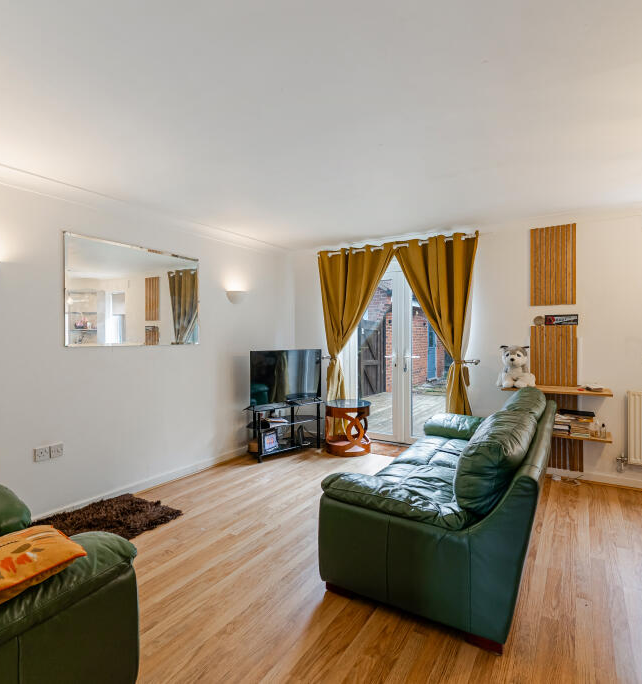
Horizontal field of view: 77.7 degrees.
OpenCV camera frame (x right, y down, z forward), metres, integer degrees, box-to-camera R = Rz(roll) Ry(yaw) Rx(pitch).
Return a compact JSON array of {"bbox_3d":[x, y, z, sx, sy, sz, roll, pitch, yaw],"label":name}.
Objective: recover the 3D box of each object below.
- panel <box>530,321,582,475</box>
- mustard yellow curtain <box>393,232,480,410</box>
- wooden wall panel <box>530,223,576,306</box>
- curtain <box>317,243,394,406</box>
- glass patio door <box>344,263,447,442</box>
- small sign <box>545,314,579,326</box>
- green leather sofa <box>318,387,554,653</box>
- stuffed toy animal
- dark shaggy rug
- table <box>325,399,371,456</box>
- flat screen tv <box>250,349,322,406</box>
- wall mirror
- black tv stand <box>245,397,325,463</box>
[{"bbox_3d":[2.159,0.509,3.680,0.388,1.323,0.026,0,1,33],"label":"panel"},{"bbox_3d":[1.182,0.039,4.199,0.877,2.253,0.128,0,1,33],"label":"mustard yellow curtain"},{"bbox_3d":[2.142,-0.703,3.679,0.360,0.726,0.026,0,1,33],"label":"wooden wall panel"},{"bbox_3d":[0.403,0.053,4.647,1.040,2.320,0.150,0,1,33],"label":"curtain"},{"bbox_3d":[0.959,0.170,4.658,1.520,2.120,0.090,0,1,33],"label":"glass patio door"},{"bbox_3d":[2.138,-0.190,3.541,0.249,0.090,0.016,0,0,34],"label":"small sign"},{"bbox_3d":[0.957,0.827,2.656,0.998,0.858,2.061,0,1,32],"label":"green leather sofa"},{"bbox_3d":[1.797,0.220,3.670,0.320,0.384,0.282,0,1,33],"label":"stuffed toy animal"},{"bbox_3d":[-1.534,1.238,2.662,0.670,0.045,0.980,0,1,33],"label":"dark shaggy rug"},{"bbox_3d":[0.321,0.967,4.567,0.518,0.553,0.518,0,0,0],"label":"table"},{"bbox_3d":[-0.376,0.404,4.547,0.960,0.610,0.090,-1,1,-39],"label":"flat screen tv"},{"bbox_3d":[-1.498,-0.375,3.329,0.025,0.810,1.200,0,1,33],"label":"wall mirror"},{"bbox_3d":[-0.428,0.979,4.561,1.000,0.520,0.410,-1,1,-42],"label":"black tv stand"}]

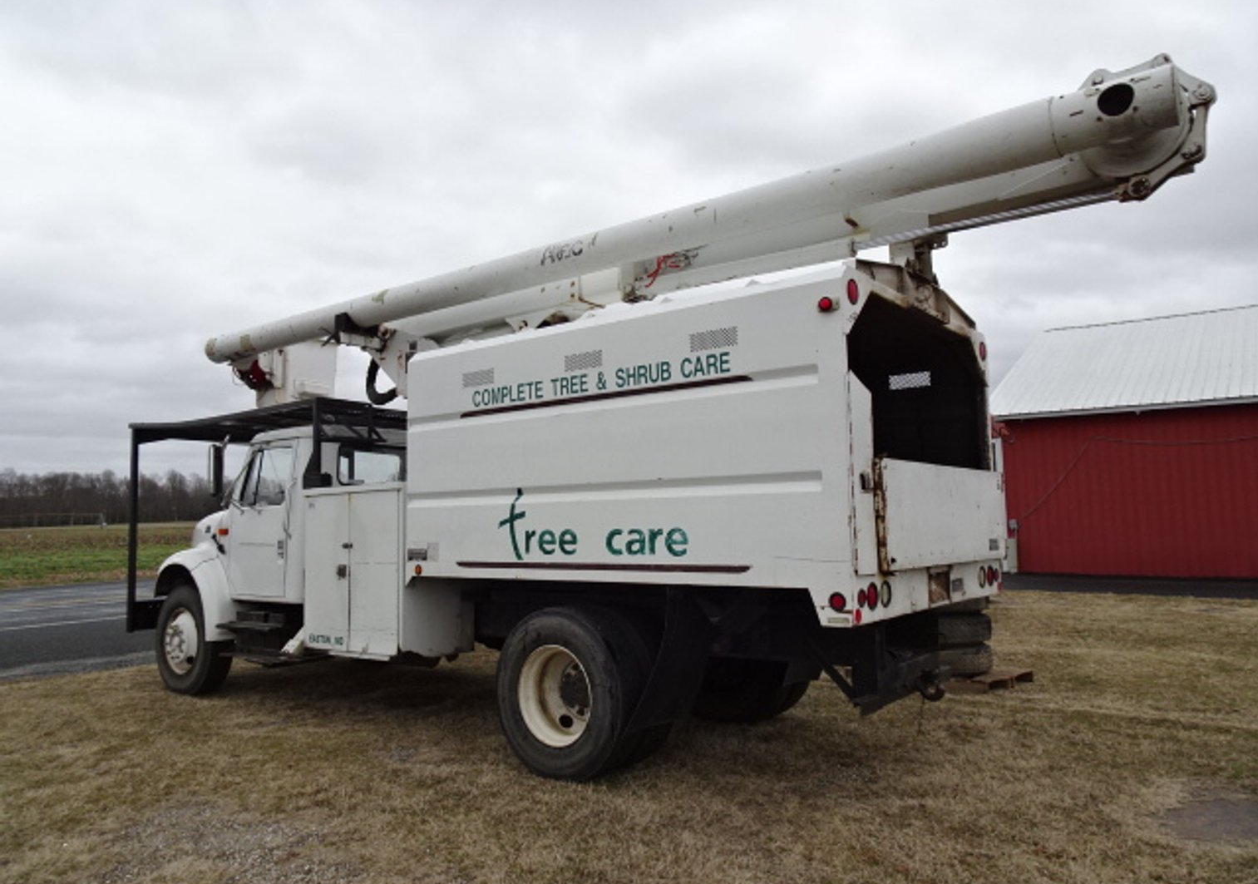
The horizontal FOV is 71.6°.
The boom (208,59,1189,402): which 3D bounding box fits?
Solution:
[{"bbox_3d":[-0.704,-1.064,7.043,9.170,0.970,1.100,-5,-7,37],"label":"boom"}]

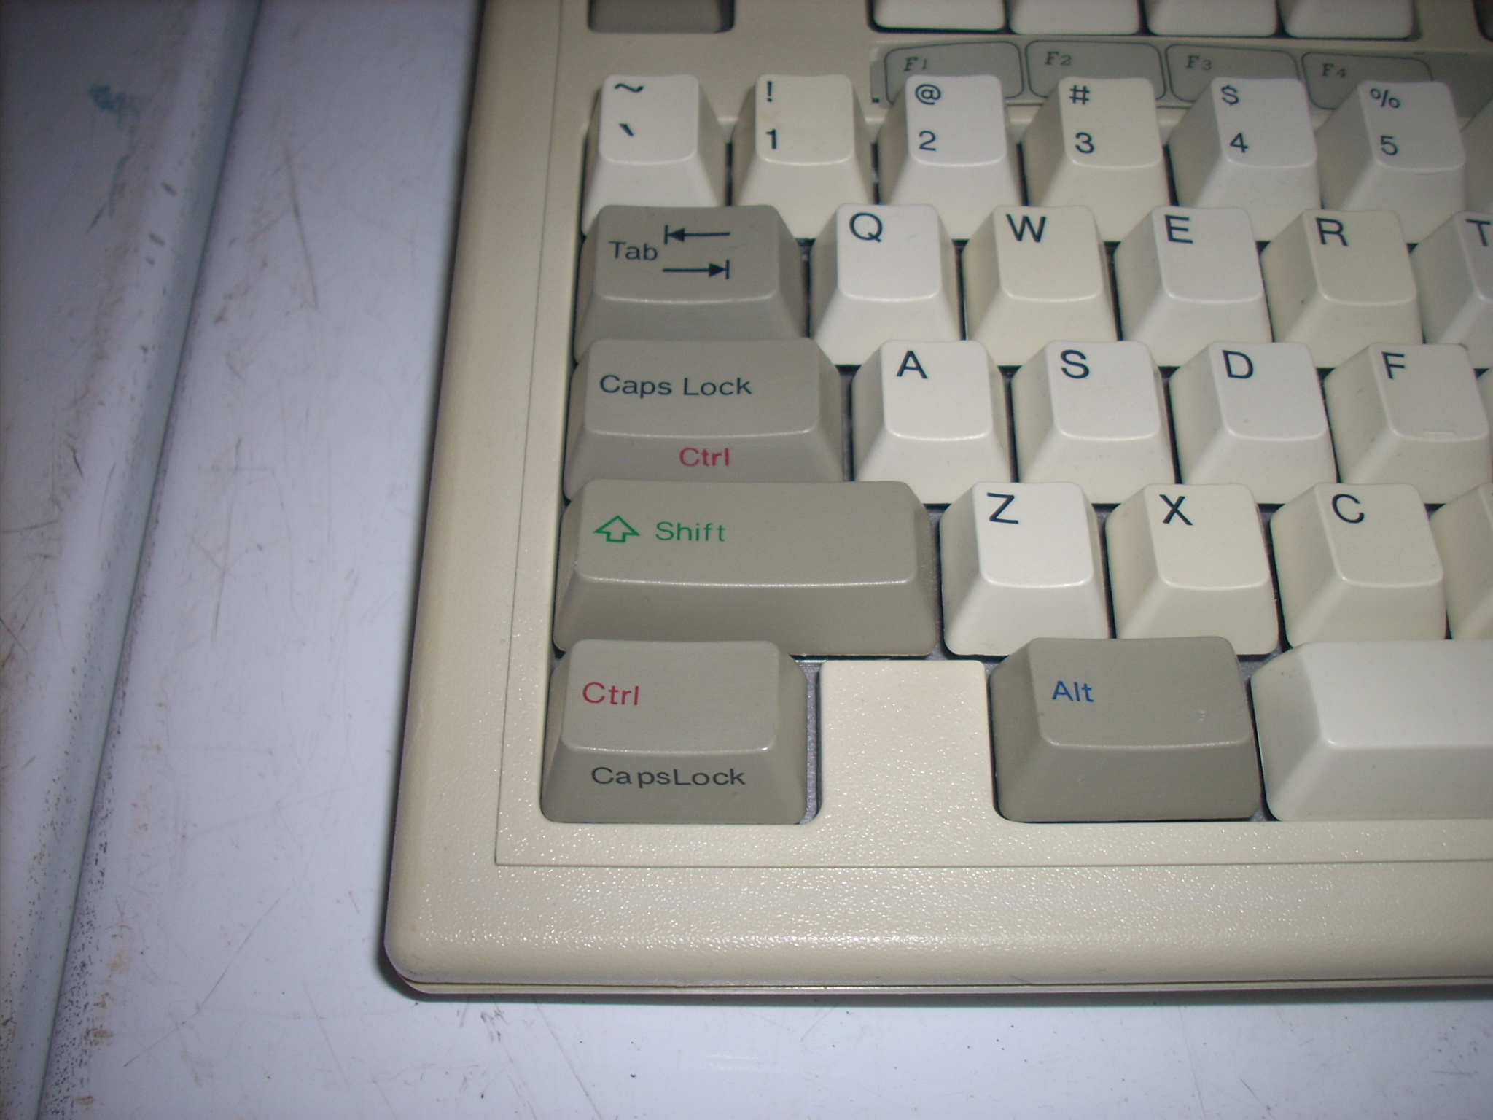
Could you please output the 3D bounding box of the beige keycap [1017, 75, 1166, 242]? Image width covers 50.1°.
[{"bbox_3d":[0.045,-0.050,0.198,0.018,0.012,0.018,0,63,1],"label":"beige keycap"}]

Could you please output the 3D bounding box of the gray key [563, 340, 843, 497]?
[{"bbox_3d":[-0.005,-0.017,0.183,0.032,0.009,0.018,0,63,1],"label":"gray key"}]

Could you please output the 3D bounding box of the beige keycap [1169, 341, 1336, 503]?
[{"bbox_3d":[0.060,-0.017,0.185,0.018,0.009,0.018,0,63,0],"label":"beige keycap"}]

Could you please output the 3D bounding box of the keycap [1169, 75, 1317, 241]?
[{"bbox_3d":[0.065,-0.051,0.201,0.018,0.011,0.018,0,63,0],"label":"keycap"}]

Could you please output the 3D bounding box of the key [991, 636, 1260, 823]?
[{"bbox_3d":[0.041,0.017,0.168,0.028,0.011,0.018,0,63,0],"label":"key"}]

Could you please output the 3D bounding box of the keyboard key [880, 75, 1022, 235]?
[{"bbox_3d":[0.027,-0.051,0.201,0.018,0.011,0.018,0,63,0],"label":"keyboard key"}]

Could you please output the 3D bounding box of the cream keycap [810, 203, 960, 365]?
[{"bbox_3d":[0.017,-0.033,0.191,0.018,0.009,0.018,0,63,1],"label":"cream keycap"}]

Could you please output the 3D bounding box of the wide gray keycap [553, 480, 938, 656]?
[{"bbox_3d":[0.000,0.000,0.176,0.042,0.010,0.018,0,63,0],"label":"wide gray keycap"}]

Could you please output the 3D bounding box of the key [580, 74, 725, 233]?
[{"bbox_3d":[-0.011,-0.051,0.201,0.018,0.011,0.018,0,63,0],"label":"key"}]

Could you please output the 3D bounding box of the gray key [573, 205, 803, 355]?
[{"bbox_3d":[-0.007,-0.034,0.193,0.028,0.010,0.018,0,63,0],"label":"gray key"}]

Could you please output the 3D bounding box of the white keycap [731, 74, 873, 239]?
[{"bbox_3d":[0.007,-0.051,0.199,0.018,0.012,0.018,0,63,1],"label":"white keycap"}]

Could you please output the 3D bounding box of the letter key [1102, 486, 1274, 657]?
[{"bbox_3d":[0.050,0.000,0.177,0.018,0.010,0.018,0,63,0],"label":"letter key"}]

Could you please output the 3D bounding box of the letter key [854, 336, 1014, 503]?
[{"bbox_3d":[0.021,-0.016,0.182,0.018,0.009,0.018,0,63,1],"label":"letter key"}]

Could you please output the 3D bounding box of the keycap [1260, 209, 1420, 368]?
[{"bbox_3d":[0.074,-0.034,0.194,0.018,0.010,0.018,0,63,0],"label":"keycap"}]

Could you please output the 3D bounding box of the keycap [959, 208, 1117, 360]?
[{"bbox_3d":[0.036,-0.034,0.193,0.018,0.010,0.018,0,63,0],"label":"keycap"}]

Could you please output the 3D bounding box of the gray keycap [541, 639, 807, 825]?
[{"bbox_3d":[-0.007,0.017,0.165,0.028,0.009,0.018,0,63,1],"label":"gray keycap"}]

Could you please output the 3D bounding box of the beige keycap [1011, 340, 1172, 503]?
[{"bbox_3d":[0.040,-0.016,0.182,0.018,0.009,0.018,0,63,1],"label":"beige keycap"}]

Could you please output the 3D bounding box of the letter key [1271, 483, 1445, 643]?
[{"bbox_3d":[0.068,0.001,0.173,0.018,0.008,0.018,0,63,1],"label":"letter key"}]

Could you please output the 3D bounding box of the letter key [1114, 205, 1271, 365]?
[{"bbox_3d":[0.054,-0.033,0.190,0.018,0.009,0.018,0,63,1],"label":"letter key"}]

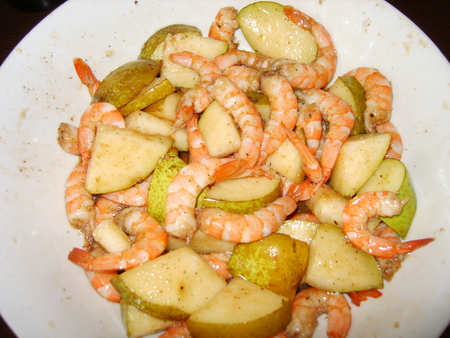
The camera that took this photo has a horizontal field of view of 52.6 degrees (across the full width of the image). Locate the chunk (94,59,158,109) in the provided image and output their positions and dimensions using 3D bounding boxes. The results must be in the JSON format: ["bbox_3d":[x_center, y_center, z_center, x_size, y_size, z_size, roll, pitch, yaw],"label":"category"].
[{"bbox_3d":[-0.067,-0.057,0.309,0.048,0.022,0.027,-28,67,-12],"label":"chunk"}]

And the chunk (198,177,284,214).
[{"bbox_3d":[0.009,0.016,0.271,0.048,0.019,0.024,-2,65,-1],"label":"chunk"}]

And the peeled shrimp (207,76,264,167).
[{"bbox_3d":[0.007,-0.032,0.284,0.025,0.018,0.066,-28,68,-12],"label":"peeled shrimp"}]

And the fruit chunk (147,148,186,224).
[{"bbox_3d":[-0.030,0.010,0.274,0.032,0.024,0.047,0,65,0],"label":"fruit chunk"}]

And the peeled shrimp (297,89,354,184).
[{"bbox_3d":[0.064,-0.021,0.288,0.034,0.017,0.057,-2,65,-1],"label":"peeled shrimp"}]

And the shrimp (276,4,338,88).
[{"bbox_3d":[0.057,-0.085,0.315,0.040,0.017,0.061,7,65,3],"label":"shrimp"}]

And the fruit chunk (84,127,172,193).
[{"bbox_3d":[-0.058,-0.004,0.273,0.048,0.020,0.044,6,65,3],"label":"fruit chunk"}]

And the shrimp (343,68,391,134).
[{"bbox_3d":[0.096,-0.047,0.305,0.029,0.016,0.042,-5,65,-2],"label":"shrimp"}]

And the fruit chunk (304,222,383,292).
[{"bbox_3d":[0.066,0.050,0.256,0.041,0.020,0.037,-6,65,-2],"label":"fruit chunk"}]

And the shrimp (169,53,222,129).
[{"bbox_3d":[-0.019,-0.051,0.296,0.035,0.018,0.057,0,65,0],"label":"shrimp"}]

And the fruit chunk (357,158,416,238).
[{"bbox_3d":[0.098,0.018,0.276,0.032,0.023,0.044,16,66,8],"label":"fruit chunk"}]

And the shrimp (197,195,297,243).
[{"bbox_3d":[0.013,0.029,0.253,0.057,0.017,0.022,-8,65,-4],"label":"shrimp"}]

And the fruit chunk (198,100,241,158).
[{"bbox_3d":[-0.004,-0.025,0.291,0.025,0.018,0.037,-12,65,-5],"label":"fruit chunk"}]

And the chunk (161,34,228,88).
[{"bbox_3d":[-0.021,-0.074,0.315,0.043,0.020,0.034,6,65,3],"label":"chunk"}]

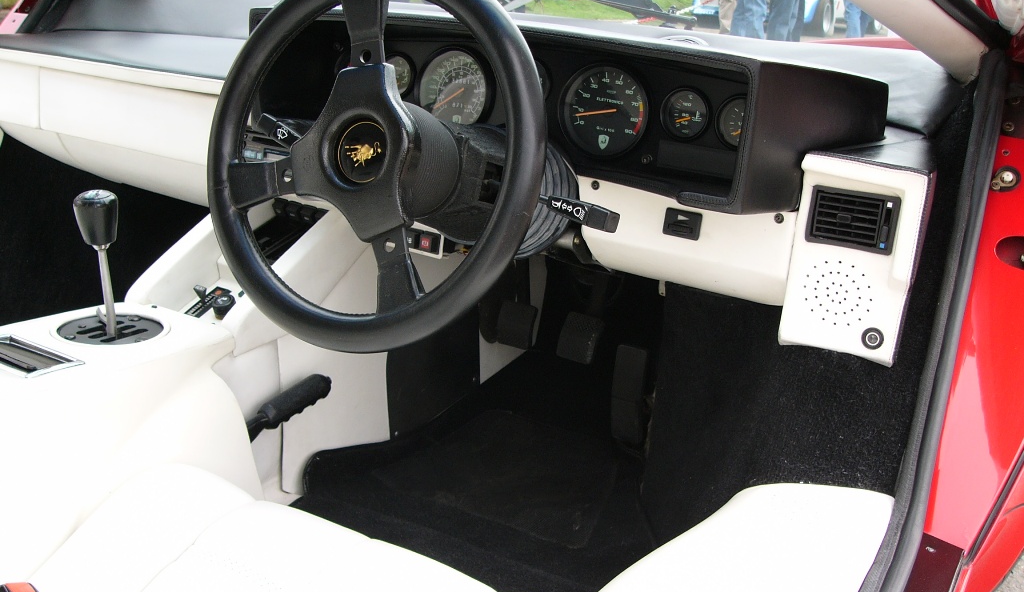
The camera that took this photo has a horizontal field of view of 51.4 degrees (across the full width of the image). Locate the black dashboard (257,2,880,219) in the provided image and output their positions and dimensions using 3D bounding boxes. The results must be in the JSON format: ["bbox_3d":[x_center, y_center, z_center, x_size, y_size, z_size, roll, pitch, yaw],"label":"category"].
[{"bbox_3d":[0.057,-0.272,1.365,0.670,0.175,0.420,13,20,25],"label":"black dashboard"}]

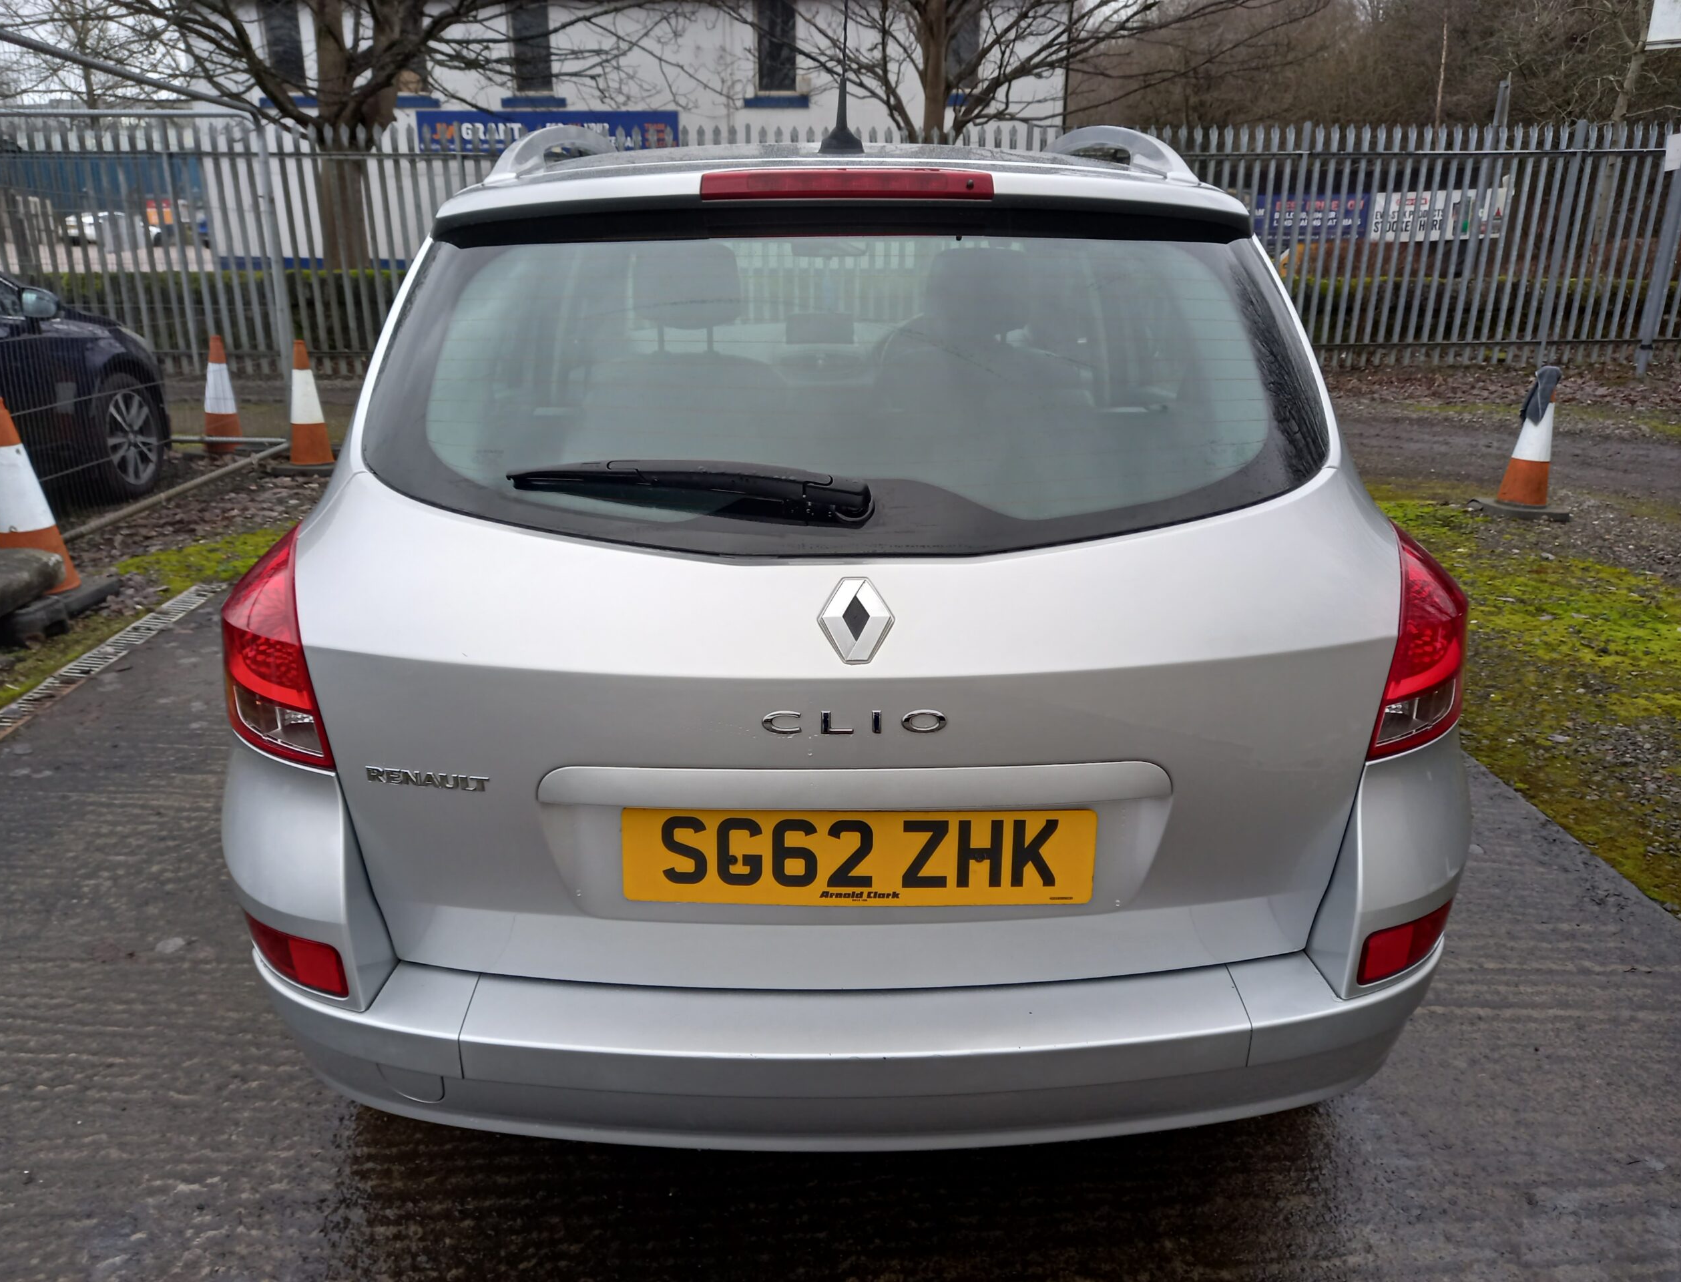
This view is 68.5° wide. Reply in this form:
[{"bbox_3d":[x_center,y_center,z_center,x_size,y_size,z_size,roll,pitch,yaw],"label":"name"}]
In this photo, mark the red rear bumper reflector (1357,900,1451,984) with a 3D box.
[{"bbox_3d":[0.702,0.362,1.537,0.198,0.079,0.083,-6,20,-18],"label":"red rear bumper reflector"}]

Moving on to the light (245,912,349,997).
[{"bbox_3d":[-0.675,0.370,1.514,0.218,0.077,0.076,6,20,16],"label":"light"}]

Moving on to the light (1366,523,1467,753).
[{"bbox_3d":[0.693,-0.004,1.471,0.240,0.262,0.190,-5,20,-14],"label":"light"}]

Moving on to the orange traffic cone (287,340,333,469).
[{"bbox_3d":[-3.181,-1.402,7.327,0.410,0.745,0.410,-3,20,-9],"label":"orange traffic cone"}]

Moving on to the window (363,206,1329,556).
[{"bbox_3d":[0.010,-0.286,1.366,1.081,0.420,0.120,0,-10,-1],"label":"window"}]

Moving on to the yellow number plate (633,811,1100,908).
[{"bbox_3d":[0.021,0.237,1.352,0.520,0.111,0.020,0,13,-1],"label":"yellow number plate"}]

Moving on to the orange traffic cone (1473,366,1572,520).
[{"bbox_3d":[3.592,-1.029,6.376,0.420,0.745,0.420,8,21,21],"label":"orange traffic cone"}]

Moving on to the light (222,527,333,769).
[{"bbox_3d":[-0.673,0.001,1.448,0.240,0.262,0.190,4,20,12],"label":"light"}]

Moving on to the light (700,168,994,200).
[{"bbox_3d":[0.007,-0.508,1.375,0.324,0.032,0.050,0,19,-1],"label":"light"}]

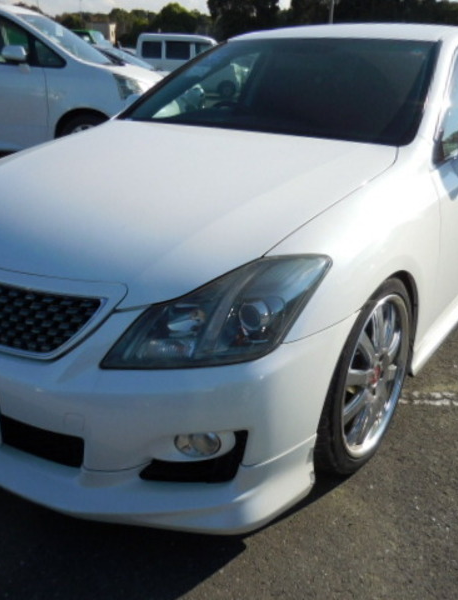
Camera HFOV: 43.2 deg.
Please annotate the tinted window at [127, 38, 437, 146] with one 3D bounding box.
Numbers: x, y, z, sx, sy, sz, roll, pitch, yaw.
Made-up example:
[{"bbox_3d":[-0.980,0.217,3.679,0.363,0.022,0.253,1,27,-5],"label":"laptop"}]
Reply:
[{"bbox_3d":[0.230,-0.966,2.575,1.460,0.130,0.850,16,54,32],"label":"tinted window"}]

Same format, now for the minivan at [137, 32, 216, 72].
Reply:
[{"bbox_3d":[-1.098,-7.608,18.802,3.395,1.880,1.475,6,23,12],"label":"minivan"}]

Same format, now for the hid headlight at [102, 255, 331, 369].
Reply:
[{"bbox_3d":[-0.006,0.031,1.468,0.600,0.260,0.230,-1,23,-4],"label":"hid headlight"}]

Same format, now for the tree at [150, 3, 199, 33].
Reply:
[{"bbox_3d":[-4.661,-22.744,50.124,5.000,5.313,4.800,1,23,0],"label":"tree"}]

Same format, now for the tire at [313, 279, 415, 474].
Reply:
[{"bbox_3d":[0.378,0.213,1.909,0.245,0.650,0.650,16,27,32],"label":"tire"}]

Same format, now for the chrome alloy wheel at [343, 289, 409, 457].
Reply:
[{"bbox_3d":[0.401,0.220,1.894,0.200,0.535,0.535,16,27,32],"label":"chrome alloy wheel"}]

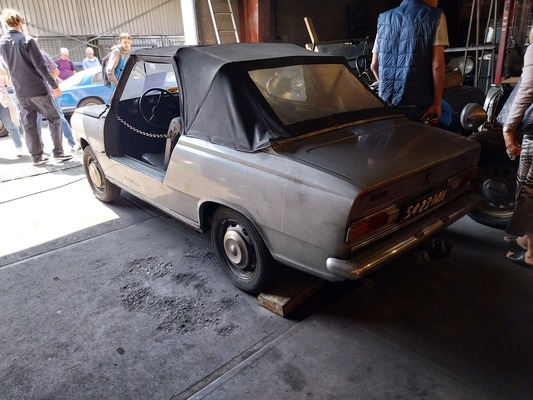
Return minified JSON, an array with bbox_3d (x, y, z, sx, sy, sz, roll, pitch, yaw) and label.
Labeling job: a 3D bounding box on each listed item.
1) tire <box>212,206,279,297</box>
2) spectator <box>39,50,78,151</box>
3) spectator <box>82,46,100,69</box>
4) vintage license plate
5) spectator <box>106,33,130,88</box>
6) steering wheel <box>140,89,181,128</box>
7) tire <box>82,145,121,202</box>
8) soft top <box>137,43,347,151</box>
[{"bbox_3d":[-0.110,0.273,2.389,0.150,0.575,0.575,-18,25,-38],"label":"tire"},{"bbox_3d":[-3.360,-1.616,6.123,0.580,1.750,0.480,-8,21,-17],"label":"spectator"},{"bbox_3d":[-3.929,-2.655,9.191,0.500,1.640,0.360,-8,21,-17],"label":"spectator"},{"bbox_3d":[0.848,0.026,2.157,0.470,0.105,0.020,-18,35,-38],"label":"vintage license plate"},{"bbox_3d":[-2.057,-1.503,5.778,0.520,1.700,0.540,14,25,37],"label":"spectator"},{"bbox_3d":[-0.930,-0.790,3.514,0.380,0.380,0.080,-18,0,-38],"label":"steering wheel"},{"bbox_3d":[-1.635,-0.276,4.022,0.150,0.575,0.575,-20,27,-41],"label":"tire"},{"bbox_3d":[-0.083,-0.847,2.946,1.380,0.540,1.640,-18,25,-38],"label":"soft top"}]

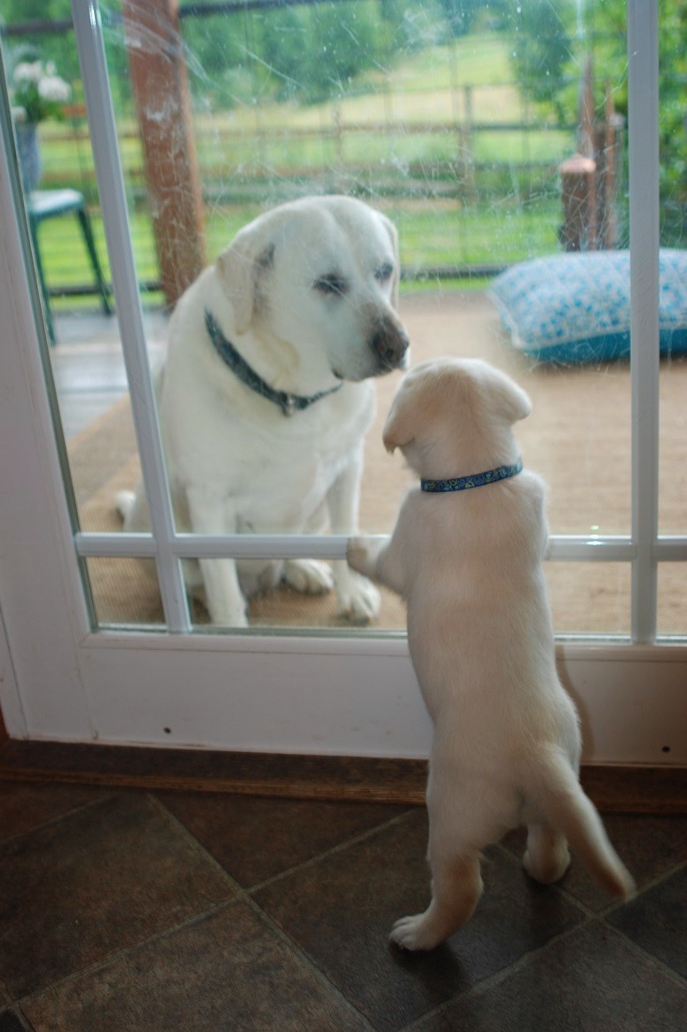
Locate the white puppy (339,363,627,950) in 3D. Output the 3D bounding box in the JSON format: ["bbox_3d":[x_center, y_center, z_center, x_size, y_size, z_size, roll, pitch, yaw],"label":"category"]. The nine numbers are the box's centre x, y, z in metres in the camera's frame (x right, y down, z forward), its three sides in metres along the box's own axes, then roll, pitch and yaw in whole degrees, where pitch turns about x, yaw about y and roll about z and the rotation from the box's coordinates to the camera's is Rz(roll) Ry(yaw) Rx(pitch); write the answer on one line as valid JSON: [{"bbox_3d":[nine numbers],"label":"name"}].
[{"bbox_3d":[0.155,0.147,1.385,0.300,0.635,0.370,-4,22,3],"label":"white puppy"}]

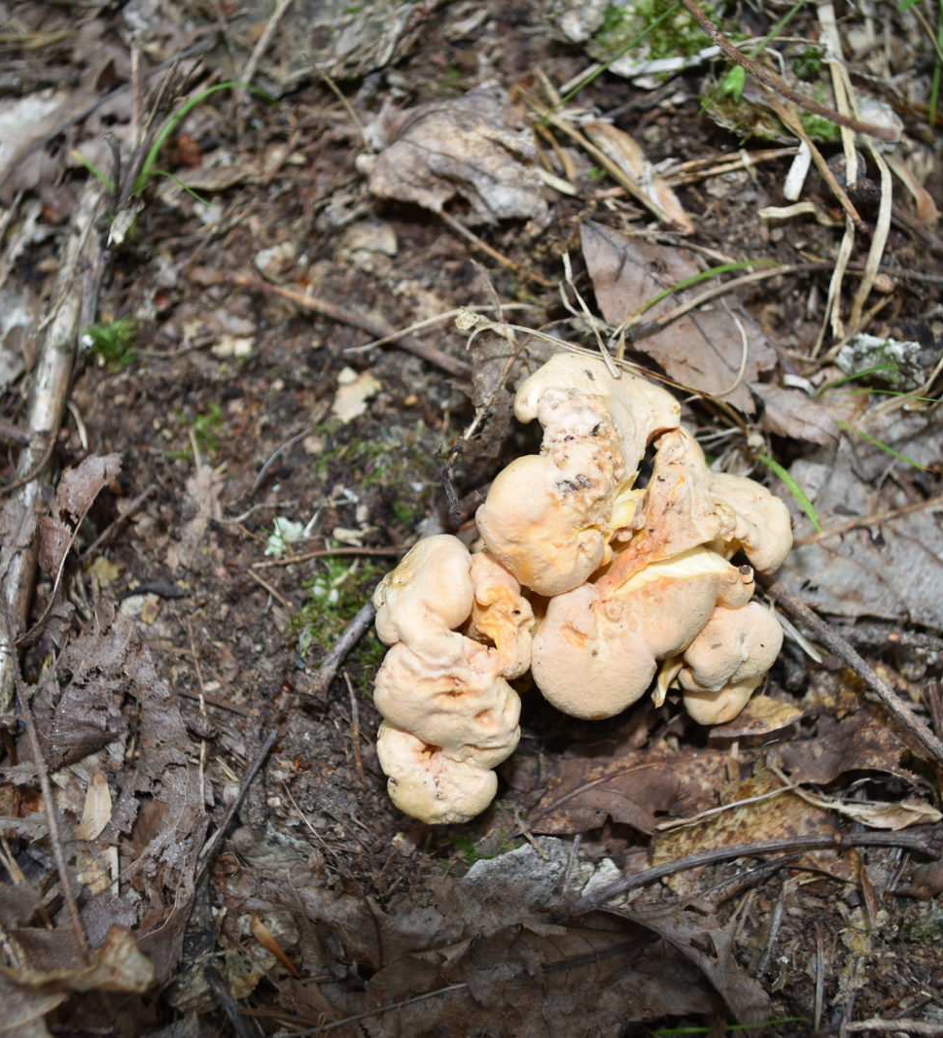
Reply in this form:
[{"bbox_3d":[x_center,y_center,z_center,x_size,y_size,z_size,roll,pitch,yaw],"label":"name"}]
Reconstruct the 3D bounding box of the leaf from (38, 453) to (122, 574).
[{"bbox_3d":[-0.169,-0.006,0.493,0.020,0.022,0.053,25,61,15],"label":"leaf"}]

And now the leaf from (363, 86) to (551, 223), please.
[{"bbox_3d":[-0.007,-0.173,0.573,0.090,0.035,0.078,0,56,0],"label":"leaf"}]

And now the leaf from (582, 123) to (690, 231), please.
[{"bbox_3d":[0.089,-0.180,0.609,0.014,0.012,0.088,-30,63,-17],"label":"leaf"}]

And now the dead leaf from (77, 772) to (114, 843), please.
[{"bbox_3d":[-0.129,0.099,0.404,0.010,0.005,0.025,-1,56,-1],"label":"dead leaf"}]

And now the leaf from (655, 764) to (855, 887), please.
[{"bbox_3d":[0.102,0.114,0.430,0.071,0.011,0.042,-3,58,-2],"label":"leaf"}]

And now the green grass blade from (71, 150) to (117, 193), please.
[{"bbox_3d":[-0.194,-0.177,0.598,0.021,0.017,0.007,25,61,15],"label":"green grass blade"}]

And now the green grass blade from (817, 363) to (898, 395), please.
[{"bbox_3d":[0.166,-0.062,0.504,0.044,0.008,0.005,-22,59,-14],"label":"green grass blade"}]

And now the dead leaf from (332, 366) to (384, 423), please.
[{"bbox_3d":[-0.055,-0.059,0.539,0.020,0.007,0.028,28,62,16],"label":"dead leaf"}]

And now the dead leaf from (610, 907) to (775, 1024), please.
[{"bbox_3d":[0.080,0.147,0.401,0.064,0.016,0.024,36,65,20],"label":"dead leaf"}]

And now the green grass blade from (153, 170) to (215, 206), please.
[{"bbox_3d":[-0.143,-0.159,0.569,0.040,0.012,0.011,35,63,21],"label":"green grass blade"}]

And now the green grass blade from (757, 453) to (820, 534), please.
[{"bbox_3d":[0.128,-0.012,0.469,0.006,0.012,0.045,-24,59,-15],"label":"green grass blade"}]

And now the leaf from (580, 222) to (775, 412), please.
[{"bbox_3d":[0.089,-0.097,0.531,0.128,0.018,0.058,37,63,22],"label":"leaf"}]

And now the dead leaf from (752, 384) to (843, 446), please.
[{"bbox_3d":[0.137,-0.045,0.496,0.039,0.011,0.031,7,56,5],"label":"dead leaf"}]

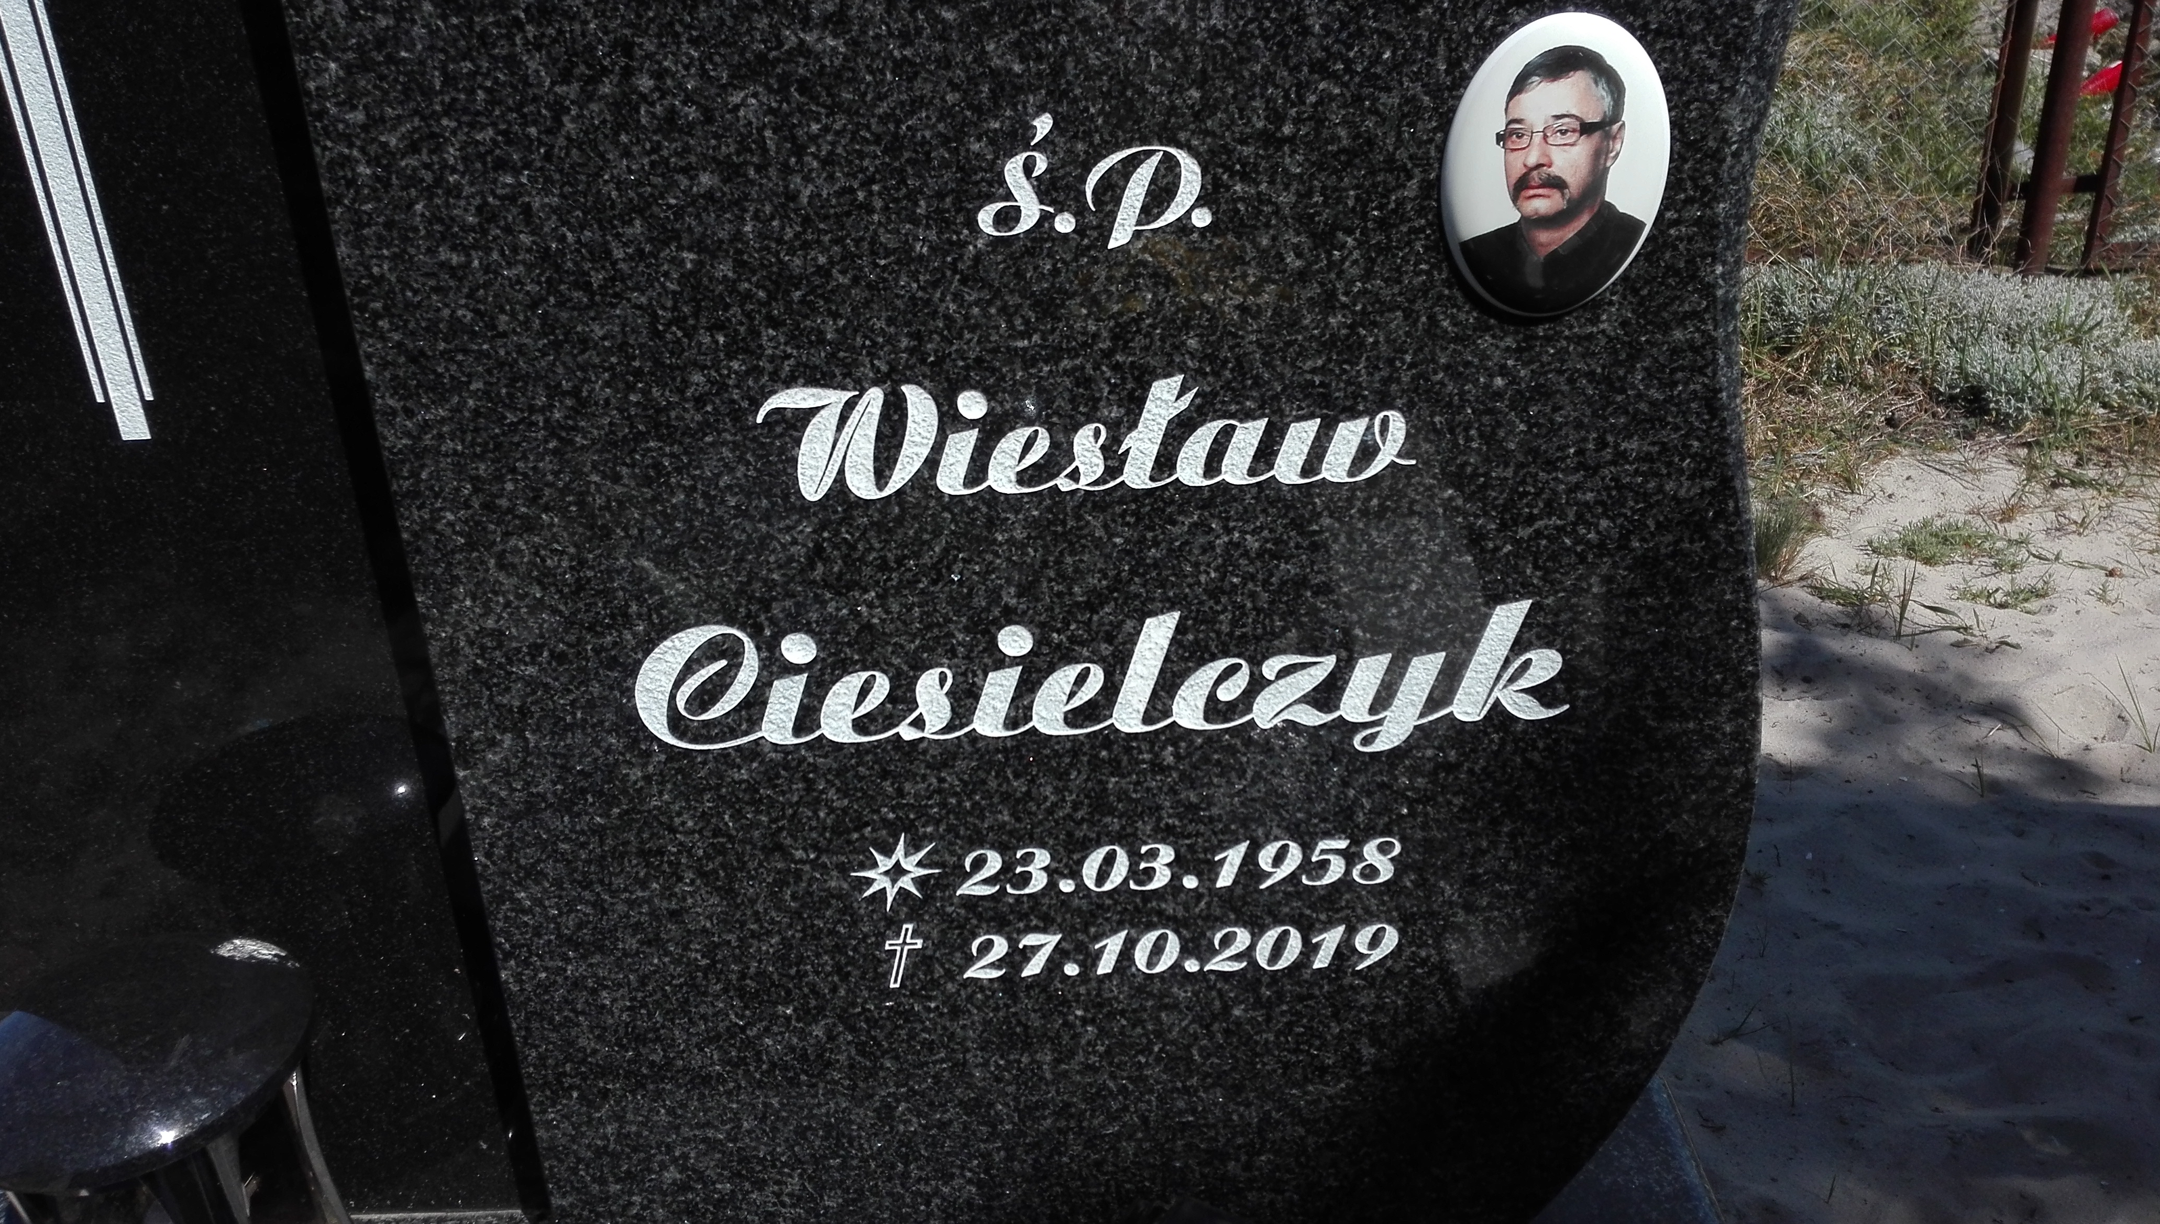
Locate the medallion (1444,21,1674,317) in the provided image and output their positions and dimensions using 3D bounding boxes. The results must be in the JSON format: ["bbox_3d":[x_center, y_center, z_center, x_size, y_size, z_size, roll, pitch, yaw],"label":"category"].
[{"bbox_3d":[0.193,-0.179,0.632,0.090,0.120,0.010,-2,24,1],"label":"medallion"}]

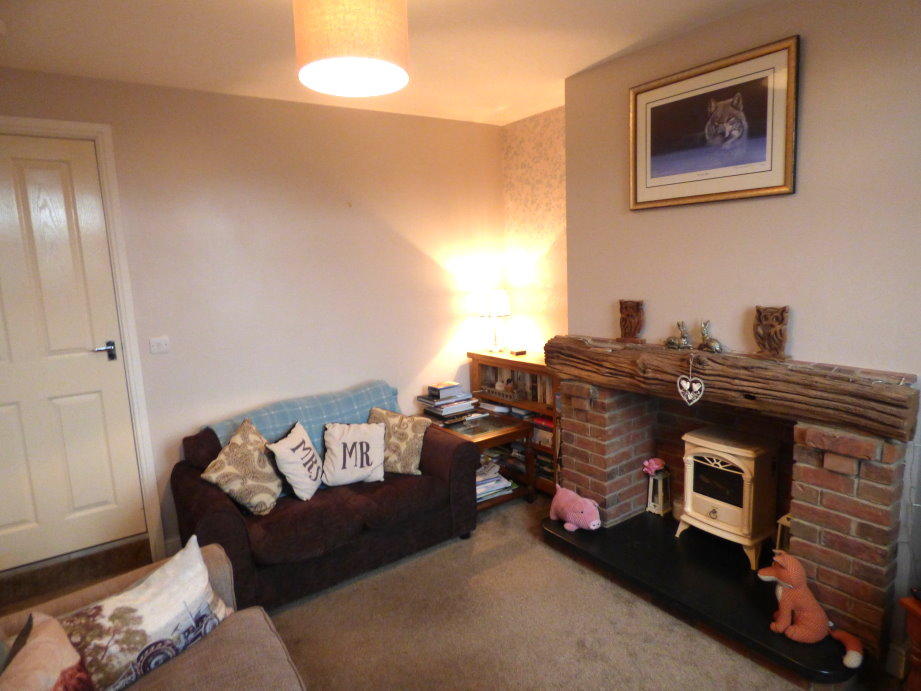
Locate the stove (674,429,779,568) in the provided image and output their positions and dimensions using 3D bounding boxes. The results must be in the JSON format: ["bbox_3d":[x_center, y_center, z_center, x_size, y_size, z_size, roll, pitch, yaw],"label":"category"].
[{"bbox_3d":[1.285,0.721,2.579,0.240,0.540,0.390,-9,11,-37],"label":"stove"}]

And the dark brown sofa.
[{"bbox_3d":[-0.717,0.732,2.941,1.460,0.815,0.770,-8,10,-34],"label":"dark brown sofa"}]

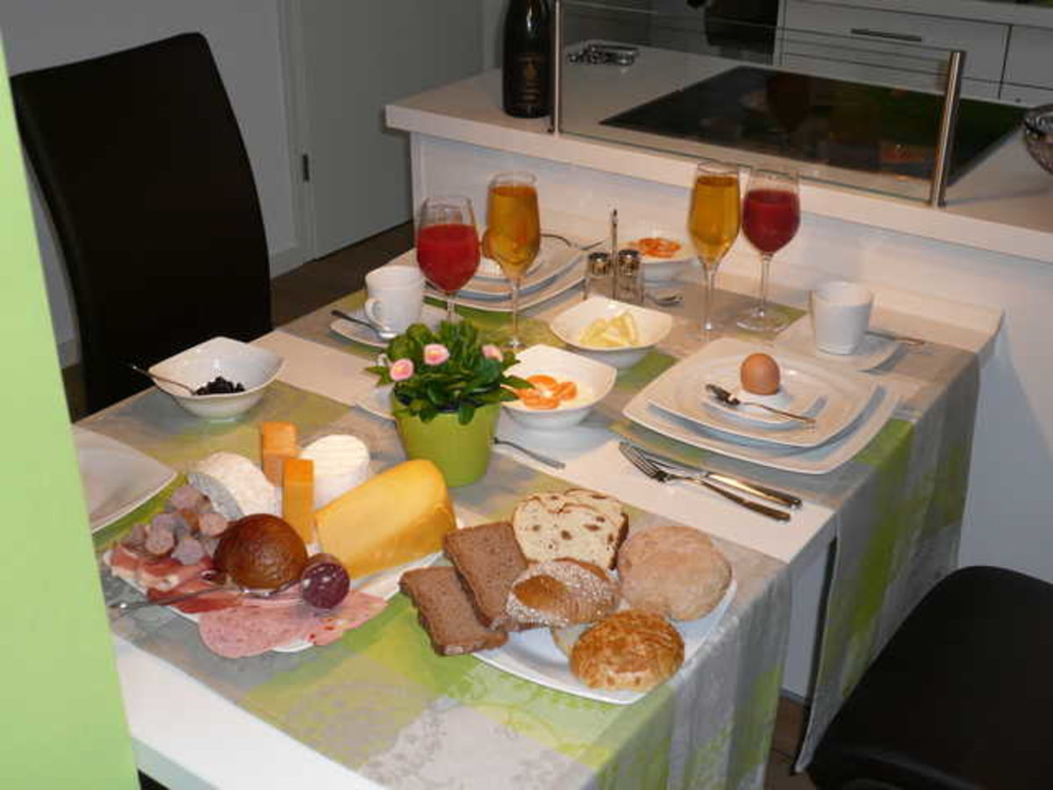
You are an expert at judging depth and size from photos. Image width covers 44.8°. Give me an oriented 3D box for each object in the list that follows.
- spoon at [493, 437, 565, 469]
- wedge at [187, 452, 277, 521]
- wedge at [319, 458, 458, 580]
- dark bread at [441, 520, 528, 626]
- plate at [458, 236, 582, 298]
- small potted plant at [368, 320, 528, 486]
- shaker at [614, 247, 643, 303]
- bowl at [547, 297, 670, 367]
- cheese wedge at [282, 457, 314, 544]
[{"bbox_3d":[-0.018,0.058,1.412,0.138,0.018,0.030,14,30,26],"label":"spoon"},{"bbox_3d":[-0.290,0.101,1.285,0.125,0.036,0.078,24,35,39],"label":"wedge"},{"bbox_3d":[-0.136,0.115,1.230,0.132,0.065,0.075,-16,31,-29],"label":"wedge"},{"bbox_3d":[-0.027,0.163,1.154,0.073,0.013,0.114,-2,35,-23],"label":"dark bread"},{"bbox_3d":[-0.046,-0.181,1.844,0.198,0.022,0.198,17,32,31],"label":"plate"},{"bbox_3d":[-0.082,0.004,1.357,0.165,0.174,0.160,-1,27,-3],"label":"small potted plant"},{"bbox_3d":[0.144,-0.164,1.783,0.039,0.075,0.039,0,27,0],"label":"shaker"},{"bbox_3d":[0.110,-0.074,1.644,0.122,0.056,0.122,18,32,30],"label":"bowl"},{"bbox_3d":[-0.219,0.103,1.233,0.030,0.068,0.046,-6,27,-10],"label":"cheese wedge"}]

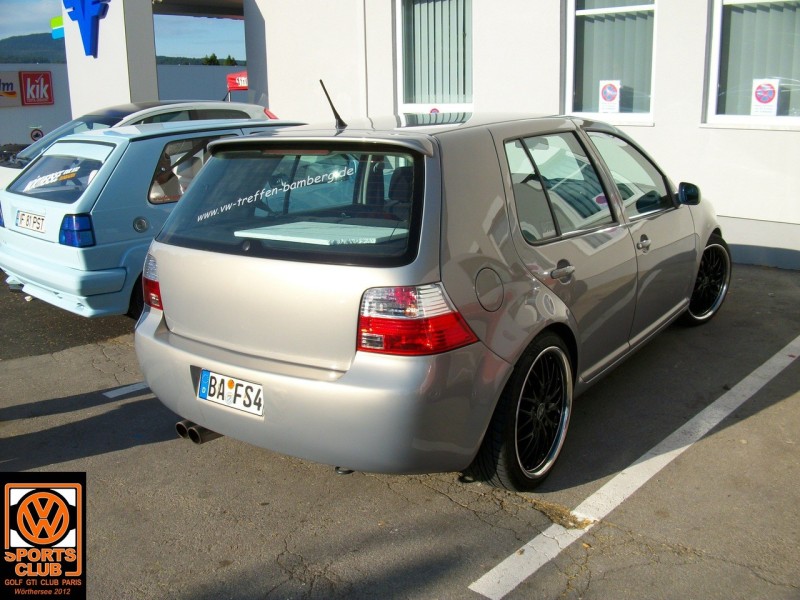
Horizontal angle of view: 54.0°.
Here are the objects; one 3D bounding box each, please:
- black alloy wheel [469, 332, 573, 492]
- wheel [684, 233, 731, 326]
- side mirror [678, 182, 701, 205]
[{"bbox_3d":[0.473,0.420,3.086,0.220,0.620,0.620,8,17,34],"label":"black alloy wheel"},{"bbox_3d":[1.911,-0.139,5.103,0.620,0.620,0.220,-13,19,-38],"label":"wheel"},{"bbox_3d":[1.528,-0.554,4.141,0.155,0.135,0.110,8,17,34],"label":"side mirror"}]

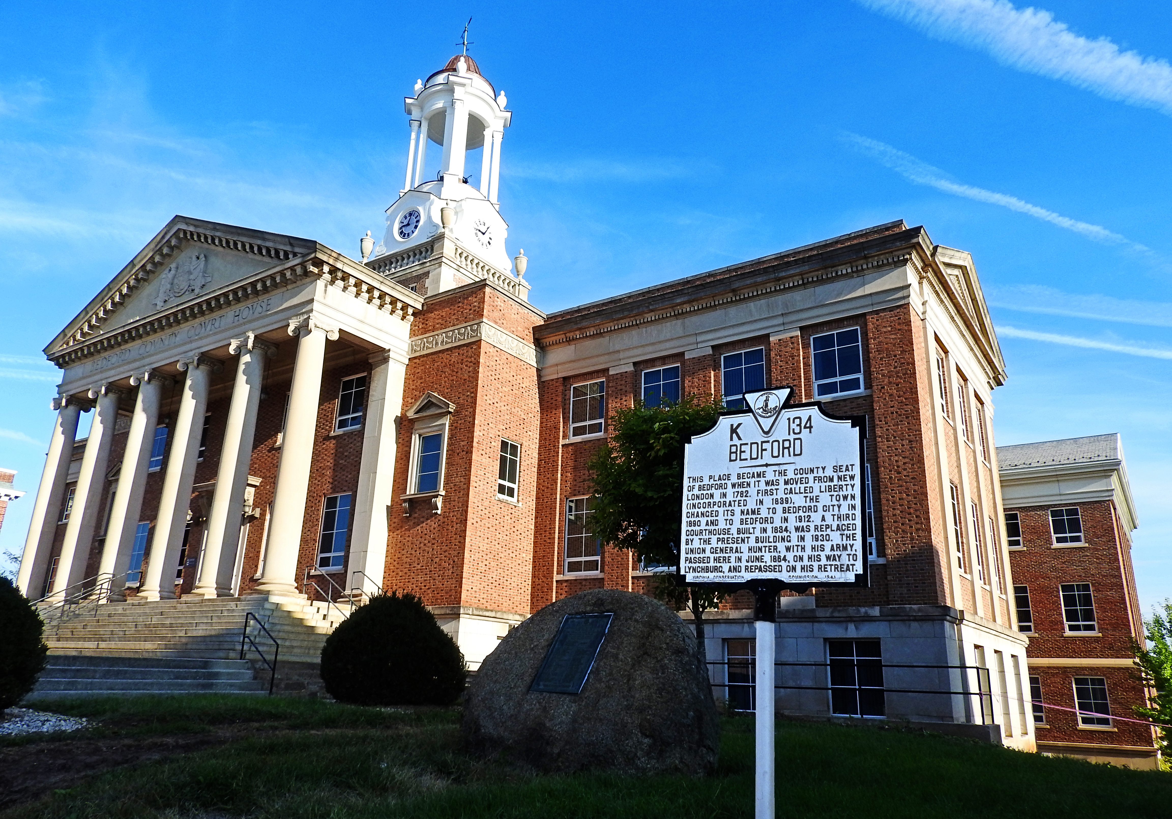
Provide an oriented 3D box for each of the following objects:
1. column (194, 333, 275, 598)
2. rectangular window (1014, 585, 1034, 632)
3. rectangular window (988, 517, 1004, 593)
[{"bbox_3d":[-9.332,1.503,21.601,0.980,7.027,0.980,-10,-21,33],"label":"column"},{"bbox_3d":[19.370,8.952,36.503,1.152,2.073,0.200,-10,-21,33],"label":"rectangular window"},{"bbox_3d":[11.579,4.092,23.148,0.140,2.107,1.170,-10,-21,33],"label":"rectangular window"}]

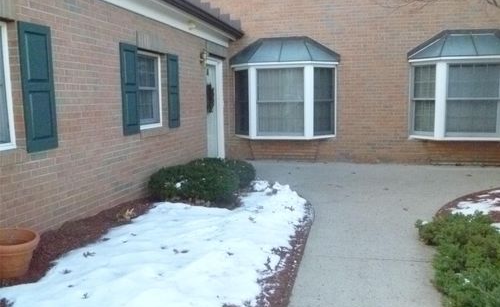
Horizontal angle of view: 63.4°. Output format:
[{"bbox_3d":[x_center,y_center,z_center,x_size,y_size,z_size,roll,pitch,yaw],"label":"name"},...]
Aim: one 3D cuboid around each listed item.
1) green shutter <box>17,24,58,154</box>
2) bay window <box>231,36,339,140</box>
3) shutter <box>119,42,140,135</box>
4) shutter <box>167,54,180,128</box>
[{"bbox_3d":[-1.864,-0.569,3.552,0.040,1.080,0.358,2,8,15],"label":"green shutter"},{"bbox_3d":[0.609,-1.331,8.153,2.257,2.030,0.594,2,8,15],"label":"bay window"},{"bbox_3d":[-1.477,-0.767,4.950,0.040,1.080,0.358,2,8,15],"label":"shutter"},{"bbox_3d":[-1.160,-0.931,6.097,0.040,1.080,0.358,2,8,15],"label":"shutter"}]

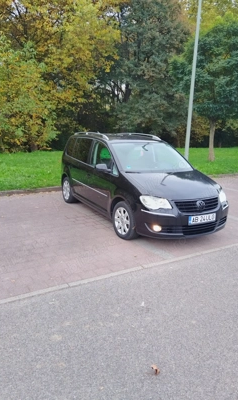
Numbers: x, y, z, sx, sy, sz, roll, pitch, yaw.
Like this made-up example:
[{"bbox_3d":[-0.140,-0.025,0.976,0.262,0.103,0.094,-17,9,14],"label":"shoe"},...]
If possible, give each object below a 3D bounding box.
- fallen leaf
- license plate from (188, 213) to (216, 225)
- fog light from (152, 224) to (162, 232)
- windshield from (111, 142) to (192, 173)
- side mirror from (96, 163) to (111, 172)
[{"bbox_3d":[0.271,1.250,2.215,0.062,0.038,0.058,2,13,0],"label":"fallen leaf"},{"bbox_3d":[1.224,0.278,4.406,0.520,0.114,0.020,-6,11,-28],"label":"license plate"},{"bbox_3d":[0.540,0.404,4.342,0.125,0.100,0.060,-6,15,-28],"label":"fog light"},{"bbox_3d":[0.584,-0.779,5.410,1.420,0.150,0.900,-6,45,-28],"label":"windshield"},{"bbox_3d":[-0.251,-0.545,5.034,0.240,0.155,0.140,-6,15,-28],"label":"side mirror"}]

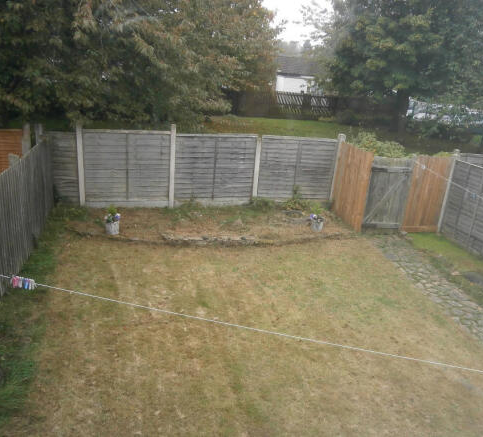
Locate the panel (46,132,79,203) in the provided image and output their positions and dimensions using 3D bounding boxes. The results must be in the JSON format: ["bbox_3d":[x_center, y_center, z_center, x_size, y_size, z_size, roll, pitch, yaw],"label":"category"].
[{"bbox_3d":[-3.784,-1.087,9.237,0.700,1.500,0.045,0,19,-11],"label":"panel"}]

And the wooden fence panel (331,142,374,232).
[{"bbox_3d":[2.456,-0.705,9.779,0.060,1.800,1.070,-5,20,-26],"label":"wooden fence panel"}]

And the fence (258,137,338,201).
[{"bbox_3d":[1.276,-1.118,10.018,1.800,1.420,0.060,0,18,-11],"label":"fence"}]

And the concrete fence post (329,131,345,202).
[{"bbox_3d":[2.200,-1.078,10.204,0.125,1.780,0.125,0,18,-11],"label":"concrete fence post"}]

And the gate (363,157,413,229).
[{"bbox_3d":[3.080,-0.523,9.253,0.890,1.530,0.060,0,19,-11],"label":"gate"}]

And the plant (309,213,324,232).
[{"bbox_3d":[1.588,0.095,9.309,0.250,0.350,0.250,0,18,-11],"label":"plant"}]

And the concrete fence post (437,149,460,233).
[{"bbox_3d":[4.495,-0.582,9.512,0.105,1.850,0.105,0,19,-11],"label":"concrete fence post"}]

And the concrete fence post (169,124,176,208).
[{"bbox_3d":[-1.516,-1.132,9.652,0.100,1.855,0.105,0,19,-11],"label":"concrete fence post"}]

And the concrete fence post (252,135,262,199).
[{"bbox_3d":[0.350,-1.108,10.015,0.100,1.520,0.105,0,19,-11],"label":"concrete fence post"}]

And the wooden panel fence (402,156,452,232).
[{"bbox_3d":[4.080,-0.503,9.605,0.910,1.720,0.060,0,18,-11],"label":"wooden panel fence"}]

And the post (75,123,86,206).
[{"bbox_3d":[-3.358,-1.091,9.158,0.110,1.780,0.110,0,18,-11],"label":"post"}]

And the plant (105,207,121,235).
[{"bbox_3d":[-2.387,0.047,8.113,0.260,0.490,0.260,0,19,-11],"label":"plant"}]

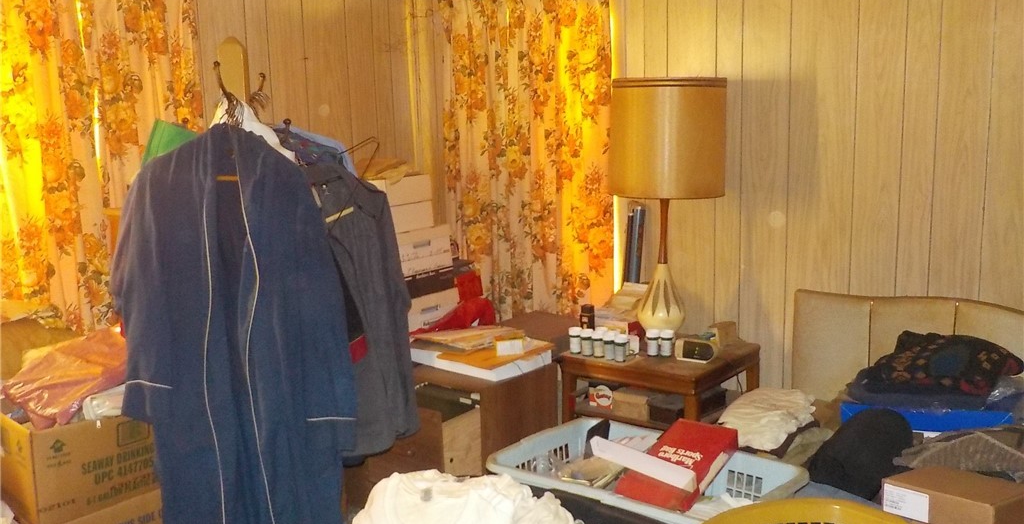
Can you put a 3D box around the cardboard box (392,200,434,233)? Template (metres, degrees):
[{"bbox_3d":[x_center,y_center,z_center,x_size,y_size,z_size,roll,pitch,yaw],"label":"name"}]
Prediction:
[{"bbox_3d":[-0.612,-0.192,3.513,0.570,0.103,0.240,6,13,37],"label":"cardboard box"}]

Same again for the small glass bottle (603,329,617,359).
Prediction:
[{"bbox_3d":[0.346,0.299,3.152,0.046,0.092,0.046,-2,10,0],"label":"small glass bottle"}]

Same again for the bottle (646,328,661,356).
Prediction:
[{"bbox_3d":[0.506,0.291,3.178,0.046,0.090,0.046,-2,10,0],"label":"bottle"}]

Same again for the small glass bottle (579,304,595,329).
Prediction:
[{"bbox_3d":[0.281,0.245,3.307,0.053,0.148,0.053,6,13,38],"label":"small glass bottle"}]

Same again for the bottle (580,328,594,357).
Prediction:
[{"bbox_3d":[0.275,0.296,3.234,0.045,0.091,0.045,-2,10,0],"label":"bottle"}]

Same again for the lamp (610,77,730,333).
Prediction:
[{"bbox_3d":[0.572,-0.178,3.275,0.418,0.975,0.418,-2,10,0],"label":"lamp"}]

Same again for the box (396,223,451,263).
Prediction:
[{"bbox_3d":[-0.579,-0.062,3.575,0.570,0.172,0.335,6,13,37],"label":"box"}]

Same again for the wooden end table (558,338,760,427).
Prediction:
[{"bbox_3d":[0.552,0.605,3.330,0.540,0.570,0.490,6,13,37],"label":"wooden end table"}]

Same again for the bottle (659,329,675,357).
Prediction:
[{"bbox_3d":[0.555,0.291,3.168,0.046,0.090,0.046,6,13,38],"label":"bottle"}]

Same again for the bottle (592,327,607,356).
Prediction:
[{"bbox_3d":[0.316,0.298,3.213,0.045,0.091,0.045,6,13,37],"label":"bottle"}]

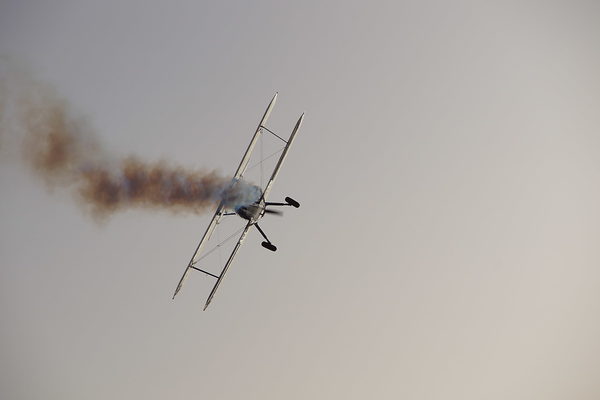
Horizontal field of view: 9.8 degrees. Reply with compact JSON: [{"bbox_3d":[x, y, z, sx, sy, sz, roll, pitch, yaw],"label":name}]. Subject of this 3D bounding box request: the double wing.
[{"bbox_3d":[-2.089,0.373,146.500,2.950,9.800,7.550,27,-1,6],"label":"double wing"}]

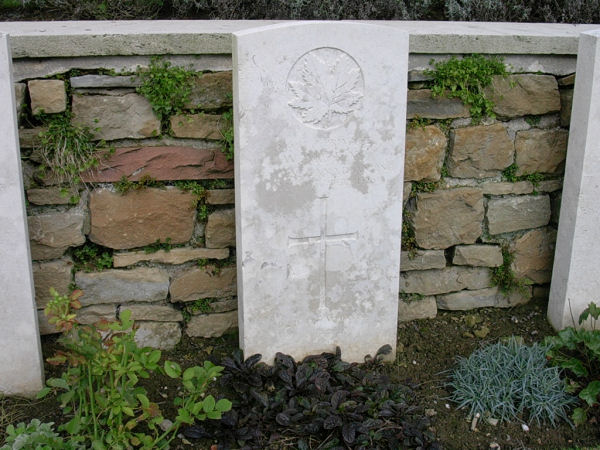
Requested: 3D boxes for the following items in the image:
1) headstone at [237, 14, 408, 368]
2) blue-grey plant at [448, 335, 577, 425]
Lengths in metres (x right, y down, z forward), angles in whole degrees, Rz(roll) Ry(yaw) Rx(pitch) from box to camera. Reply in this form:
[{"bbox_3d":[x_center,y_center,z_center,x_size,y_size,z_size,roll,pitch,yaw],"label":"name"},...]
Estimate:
[{"bbox_3d":[0.046,-0.055,1.838,0.381,0.815,0.077,-3,17,-11],"label":"headstone"},{"bbox_3d":[0.477,0.330,1.779,0.280,0.115,0.260,0,17,0],"label":"blue-grey plant"}]

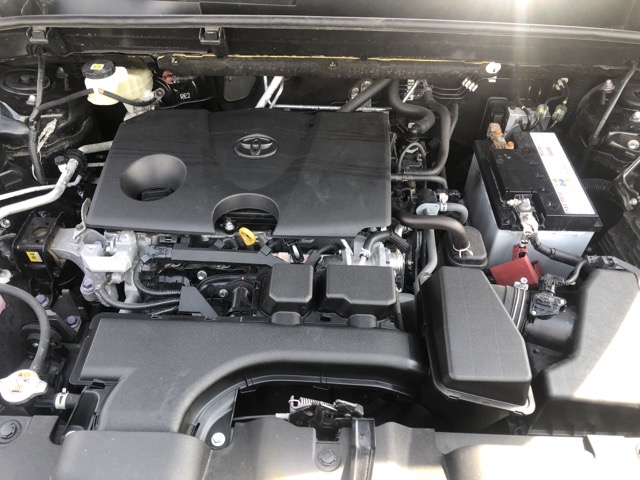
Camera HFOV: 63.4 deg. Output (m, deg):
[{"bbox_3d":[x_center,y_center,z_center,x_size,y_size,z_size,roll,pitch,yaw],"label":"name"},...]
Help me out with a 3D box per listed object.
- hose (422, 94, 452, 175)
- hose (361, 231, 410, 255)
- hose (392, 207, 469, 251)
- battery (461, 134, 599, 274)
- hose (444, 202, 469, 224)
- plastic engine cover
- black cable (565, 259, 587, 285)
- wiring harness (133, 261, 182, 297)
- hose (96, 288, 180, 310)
[{"bbox_3d":[0.242,-0.216,1.059,0.055,0.050,0.220,0,45,1],"label":"hose"},{"bbox_3d":[0.118,0.004,0.919,0.083,0.030,0.030,0,45,1],"label":"hose"},{"bbox_3d":[0.198,-0.019,0.927,0.135,0.055,0.055,0,45,1],"label":"hose"},{"bbox_3d":[0.405,-0.060,1.028,0.175,0.190,0.242,0,45,1],"label":"battery"},{"bbox_3d":[0.256,-0.050,0.971,0.043,0.030,0.030,0,45,1],"label":"hose"},{"bbox_3d":[-0.134,-0.128,0.962,0.514,0.060,0.280,0,58,1],"label":"plastic engine cover"},{"bbox_3d":[0.424,0.052,0.860,0.035,0.030,0.030,0,45,1],"label":"black cable"},{"bbox_3d":[-0.282,0.067,0.897,0.085,0.045,0.045,0,45,1],"label":"wiring harness"},{"bbox_3d":[-0.312,0.102,0.891,0.140,0.030,0.035,0,45,1],"label":"hose"}]

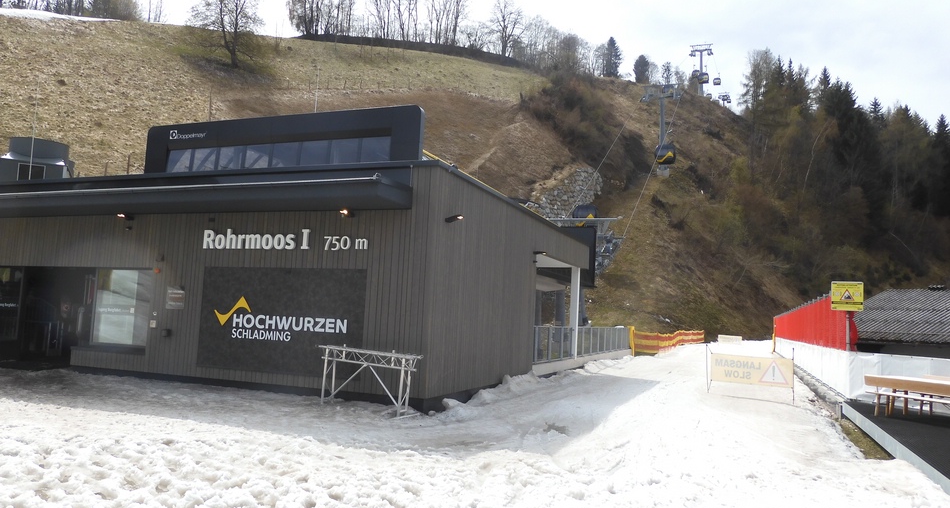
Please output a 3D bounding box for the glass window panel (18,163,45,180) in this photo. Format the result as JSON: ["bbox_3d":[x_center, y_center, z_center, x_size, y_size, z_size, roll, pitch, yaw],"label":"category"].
[{"bbox_3d":[-14.836,-2.690,21.995,0.780,0.640,0.060,6,-6,-30],"label":"glass window panel"}]

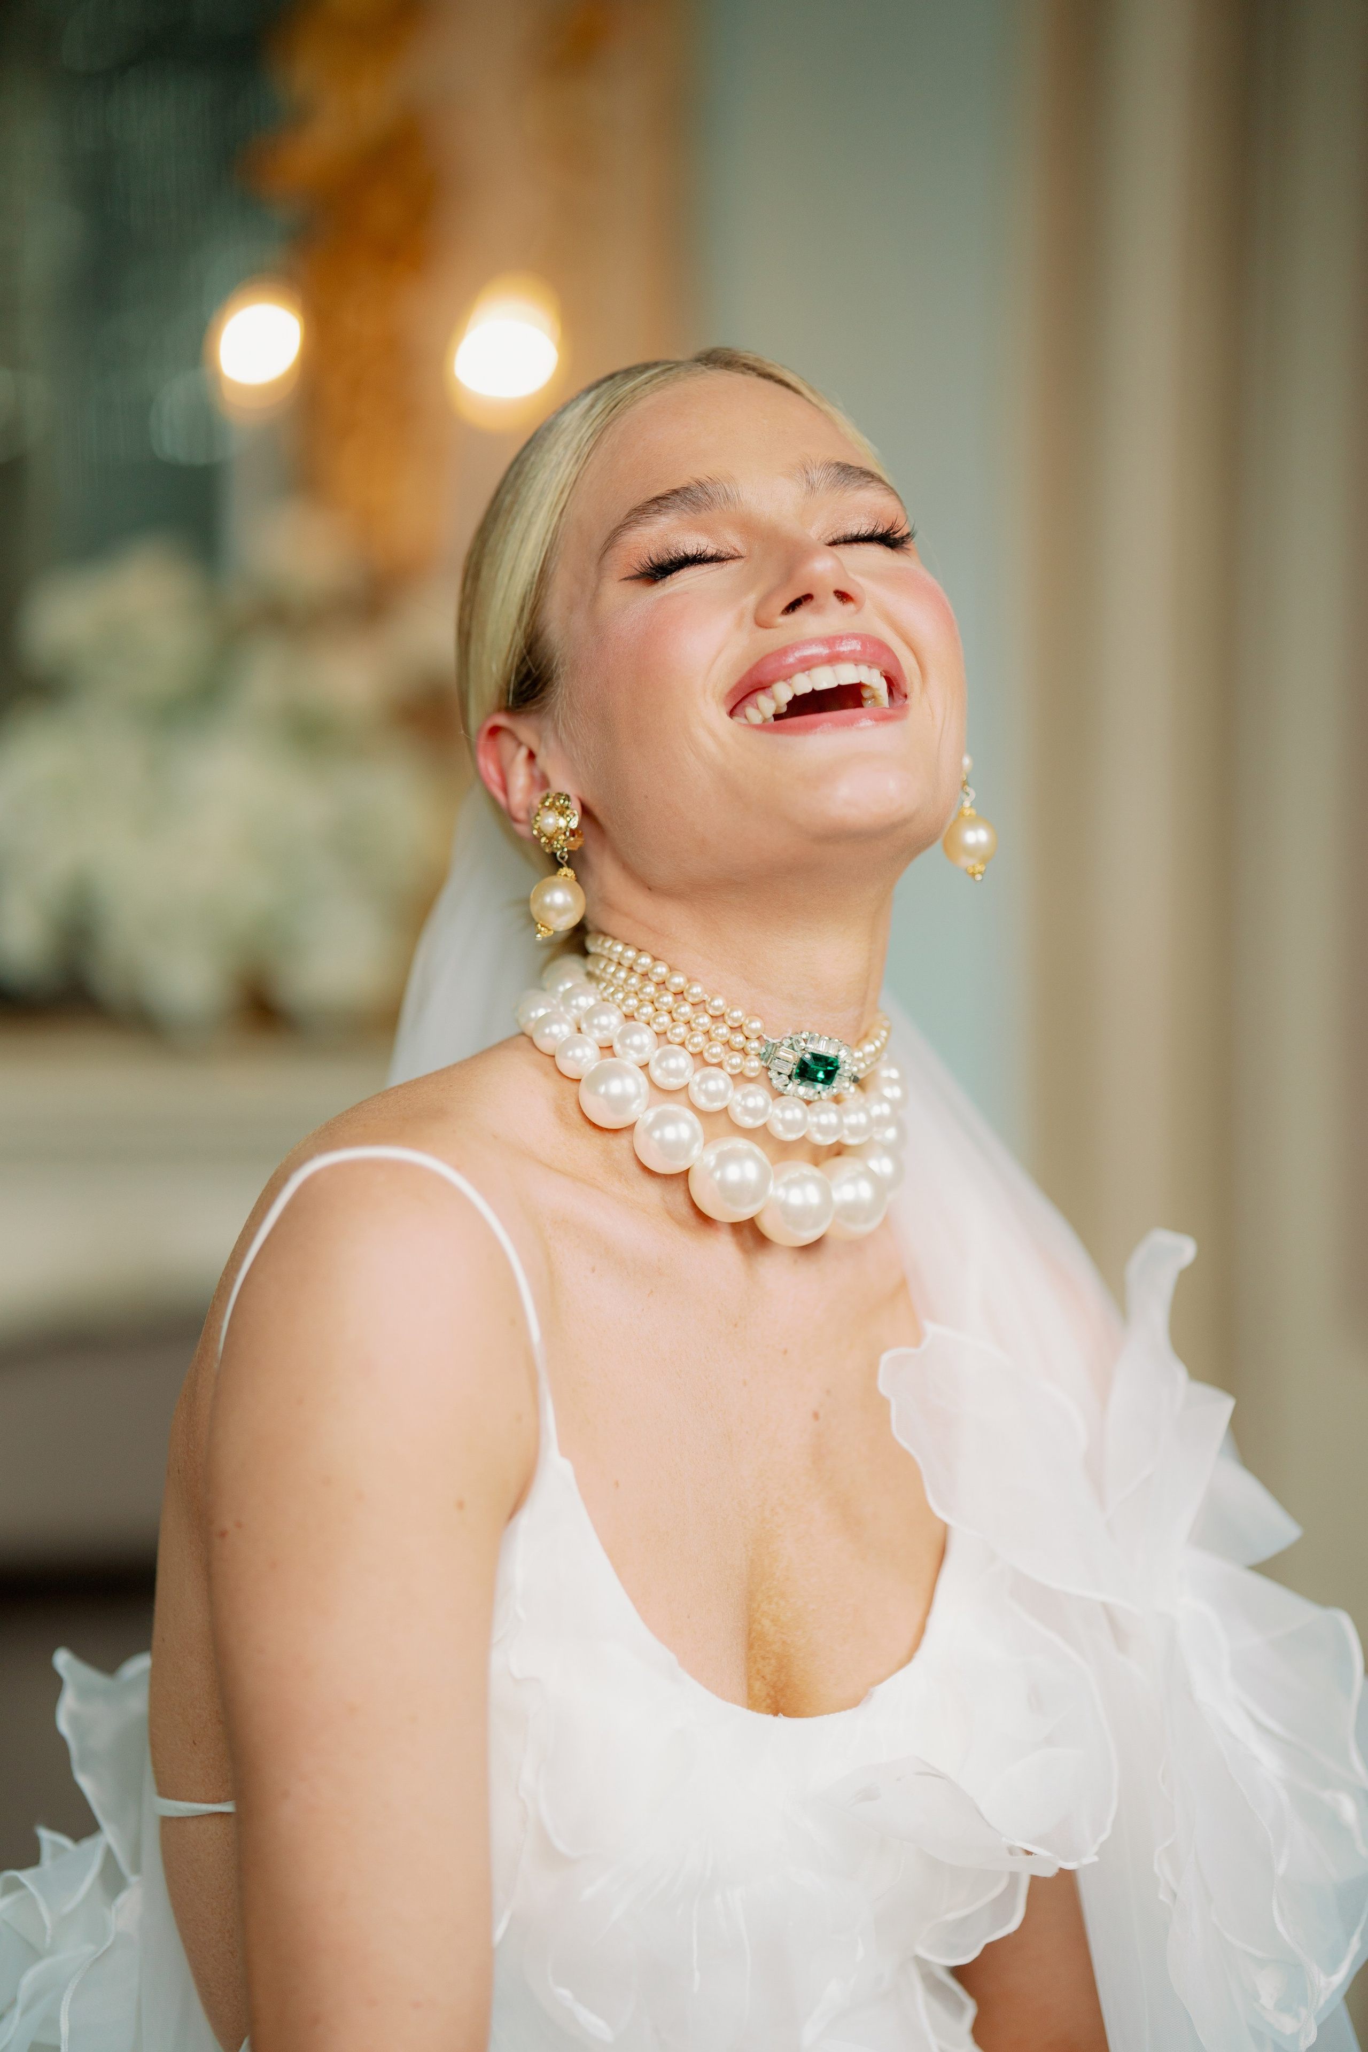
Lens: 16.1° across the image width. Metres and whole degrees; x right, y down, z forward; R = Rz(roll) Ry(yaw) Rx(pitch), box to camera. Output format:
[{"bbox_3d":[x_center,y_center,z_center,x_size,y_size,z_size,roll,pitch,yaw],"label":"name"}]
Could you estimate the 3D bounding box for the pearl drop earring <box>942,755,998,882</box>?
[{"bbox_3d":[0.097,-0.073,1.650,0.019,0.049,0.019,0,9,0],"label":"pearl drop earring"}]

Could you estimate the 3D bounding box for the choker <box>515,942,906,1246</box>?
[{"bbox_3d":[0.009,0.017,1.620,0.132,0.085,0.135,-9,41,-46],"label":"choker"}]

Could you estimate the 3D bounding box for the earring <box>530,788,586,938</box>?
[{"bbox_3d":[-0.042,-0.054,1.615,0.019,0.049,0.019,7,11,37],"label":"earring"}]

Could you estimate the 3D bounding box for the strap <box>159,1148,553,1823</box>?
[{"bbox_3d":[-0.105,0.149,1.575,0.160,0.215,0.055,8,12,42],"label":"strap"}]

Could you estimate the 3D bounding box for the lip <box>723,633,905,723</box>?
[{"bbox_3d":[0.043,-0.109,1.555,0.060,0.034,0.024,-6,-32,-14],"label":"lip"}]

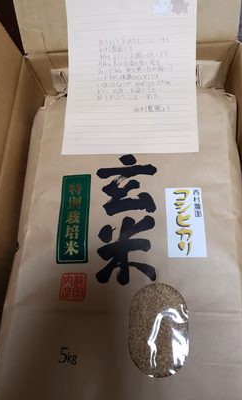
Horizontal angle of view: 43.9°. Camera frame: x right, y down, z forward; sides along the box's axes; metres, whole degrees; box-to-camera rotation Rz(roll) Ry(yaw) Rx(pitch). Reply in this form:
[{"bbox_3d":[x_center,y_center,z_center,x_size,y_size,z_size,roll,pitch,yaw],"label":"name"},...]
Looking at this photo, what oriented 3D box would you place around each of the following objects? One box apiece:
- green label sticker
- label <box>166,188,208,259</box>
[{"bbox_3d":[-0.056,0.020,0.364,0.036,0.003,0.113,-2,69,4],"label":"green label sticker"},{"bbox_3d":[0.076,0.025,0.354,0.043,0.003,0.085,-1,70,3],"label":"label"}]

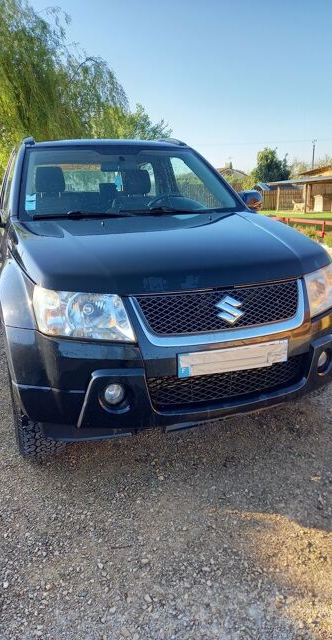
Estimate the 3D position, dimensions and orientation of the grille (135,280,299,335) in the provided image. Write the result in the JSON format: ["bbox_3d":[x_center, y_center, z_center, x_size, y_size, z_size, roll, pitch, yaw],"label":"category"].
[{"bbox_3d":[0.257,-0.033,1.993,0.820,0.195,0.120,-7,16,-20],"label":"grille"}]

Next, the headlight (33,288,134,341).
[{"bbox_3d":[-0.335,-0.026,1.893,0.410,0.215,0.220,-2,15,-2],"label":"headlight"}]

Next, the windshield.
[{"bbox_3d":[-0.270,-0.976,3.144,1.430,0.150,0.770,-7,51,-20],"label":"windshield"}]

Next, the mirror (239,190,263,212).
[{"bbox_3d":[0.648,-0.880,3.433,0.220,0.165,0.150,-7,16,-20],"label":"mirror"}]

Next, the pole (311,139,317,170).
[{"bbox_3d":[16.088,-15.809,50.992,0.500,7.800,0.280,-1,15,0],"label":"pole"}]

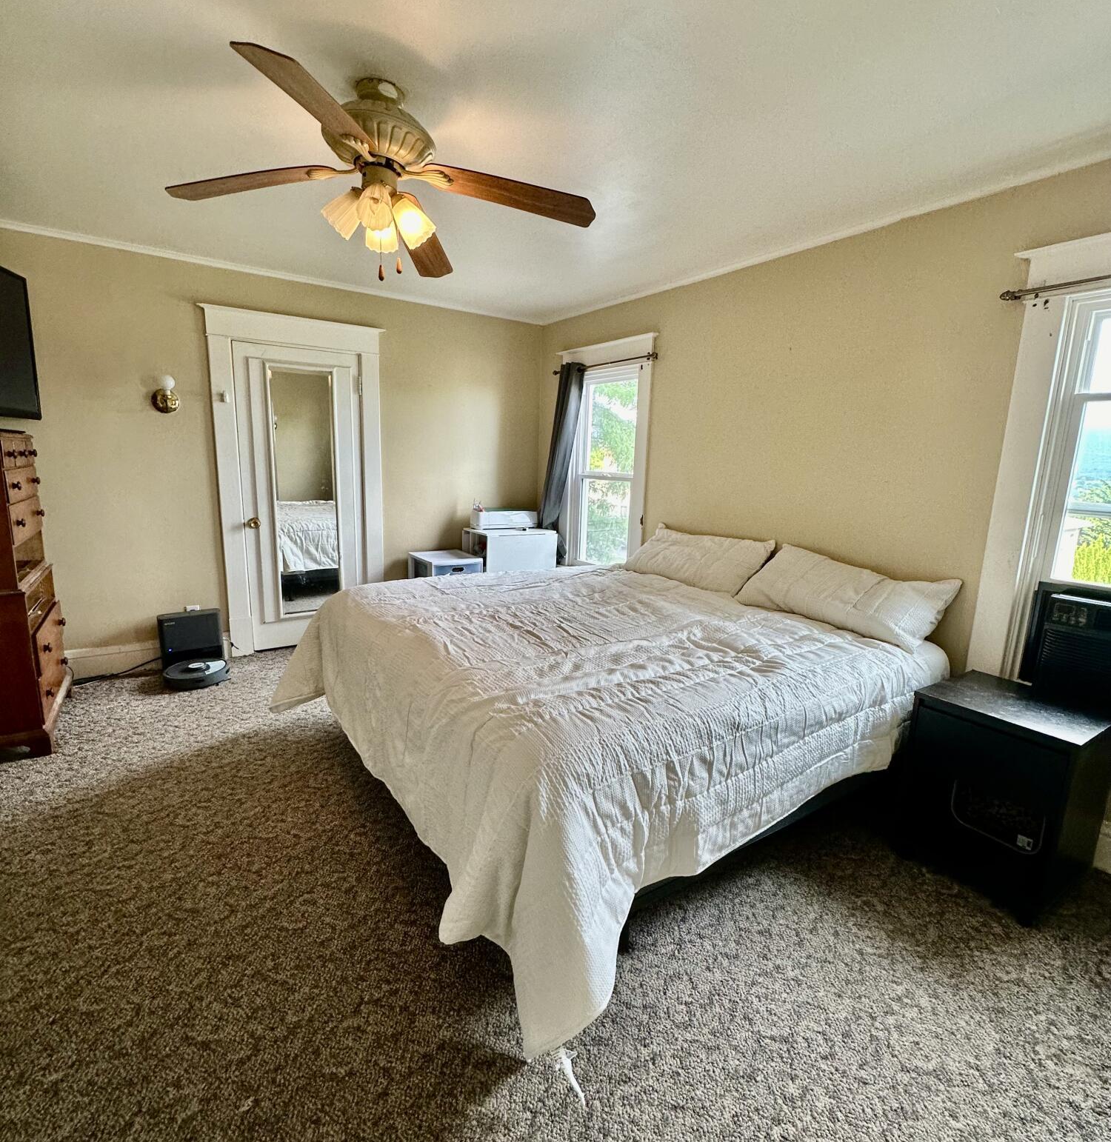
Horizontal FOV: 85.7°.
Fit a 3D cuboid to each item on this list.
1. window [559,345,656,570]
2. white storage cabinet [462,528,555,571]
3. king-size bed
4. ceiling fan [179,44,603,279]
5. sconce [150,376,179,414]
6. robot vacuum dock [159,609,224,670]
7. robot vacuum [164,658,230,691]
[{"bbox_3d":[0.336,-0.803,4.495,0.120,1.680,1.050,-6,13,-34],"label":"window"},{"bbox_3d":[-0.383,0.073,4.890,0.575,0.800,0.460,-4,12,-30],"label":"white storage cabinet"},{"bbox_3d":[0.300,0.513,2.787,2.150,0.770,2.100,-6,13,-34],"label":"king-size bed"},{"bbox_3d":[-0.524,-1.177,1.825,1.280,0.520,1.280,2,11,1],"label":"ceiling fan"},{"bbox_3d":[-2.311,-1.050,3.557,0.135,0.220,0.110,-6,13,-34],"label":"sconce"},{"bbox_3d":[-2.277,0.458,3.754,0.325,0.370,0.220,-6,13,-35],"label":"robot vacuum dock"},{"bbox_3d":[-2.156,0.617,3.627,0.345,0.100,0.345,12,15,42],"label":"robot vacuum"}]

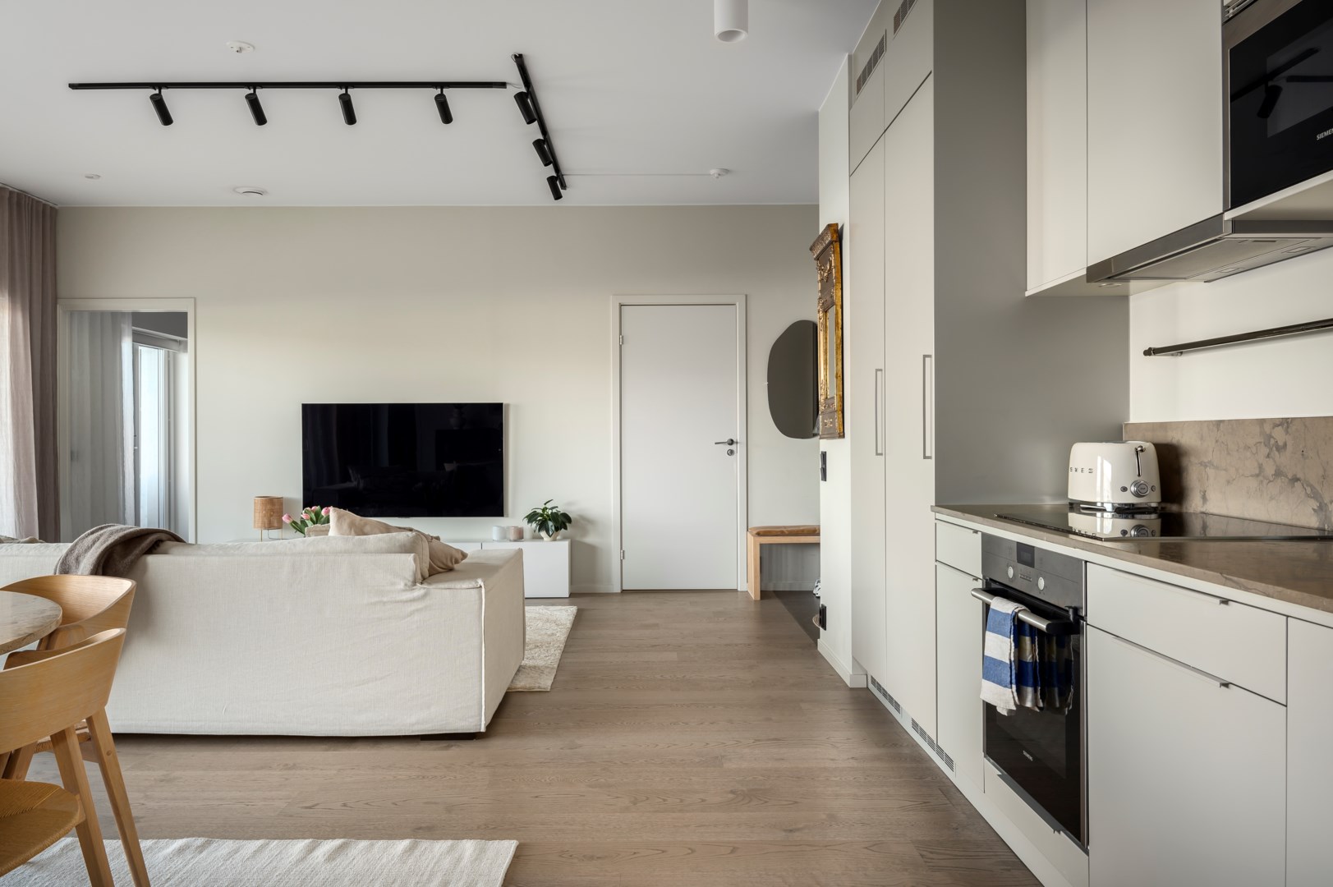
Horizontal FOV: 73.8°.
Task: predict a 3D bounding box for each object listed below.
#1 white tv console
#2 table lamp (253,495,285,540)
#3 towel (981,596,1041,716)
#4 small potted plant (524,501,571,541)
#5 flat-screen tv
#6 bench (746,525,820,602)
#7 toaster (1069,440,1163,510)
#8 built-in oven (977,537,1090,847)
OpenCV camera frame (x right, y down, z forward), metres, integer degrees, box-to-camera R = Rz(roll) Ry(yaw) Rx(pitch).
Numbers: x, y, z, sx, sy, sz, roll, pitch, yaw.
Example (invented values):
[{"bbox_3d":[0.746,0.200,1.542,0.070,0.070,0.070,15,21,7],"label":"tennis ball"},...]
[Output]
[{"bbox_3d":[-1.868,0.871,6.250,2.400,0.383,0.400,0,0,-1],"label":"white tv console"},{"bbox_3d":[-2.754,0.528,6.155,0.200,0.330,0.206,0,0,-1],"label":"table lamp"},{"bbox_3d":[0.829,0.508,2.158,0.063,0.247,0.210,0,0,-1],"label":"towel"},{"bbox_3d":[-0.820,0.538,6.158,0.331,0.289,0.300,0,0,-1],"label":"small potted plant"},{"bbox_3d":[-1.881,0.122,6.387,1.433,0.820,0.060,0,0,-1],"label":"flat-screen tv"},{"bbox_3d":[1.133,0.835,6.296,1.050,0.475,0.420,0,0,-1],"label":"bench"},{"bbox_3d":[1.341,0.095,2.691,0.185,0.202,0.270,0,0,-1],"label":"toaster"},{"bbox_3d":[1.111,0.547,2.149,0.565,0.606,0.580,0,0,-1],"label":"built-in oven"}]

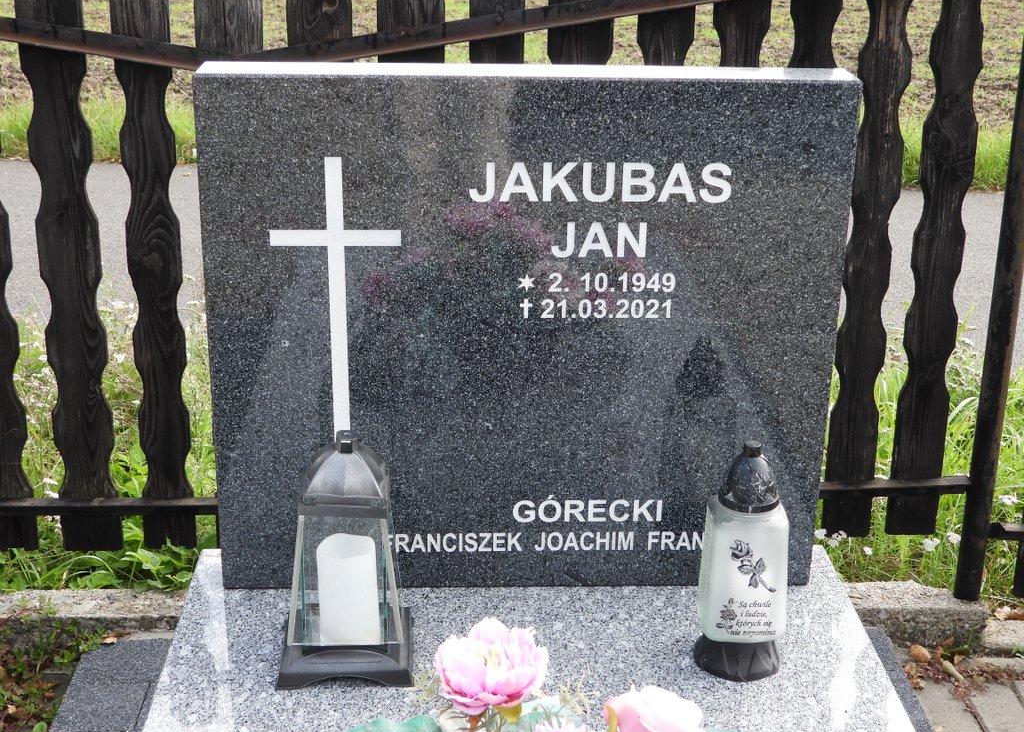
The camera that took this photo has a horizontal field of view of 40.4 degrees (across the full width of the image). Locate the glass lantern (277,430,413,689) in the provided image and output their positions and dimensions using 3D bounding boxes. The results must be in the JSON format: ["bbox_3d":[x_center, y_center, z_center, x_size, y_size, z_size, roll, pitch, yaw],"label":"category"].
[{"bbox_3d":[-0.193,0.210,1.613,0.158,0.284,0.154,0,22,-5],"label":"glass lantern"}]

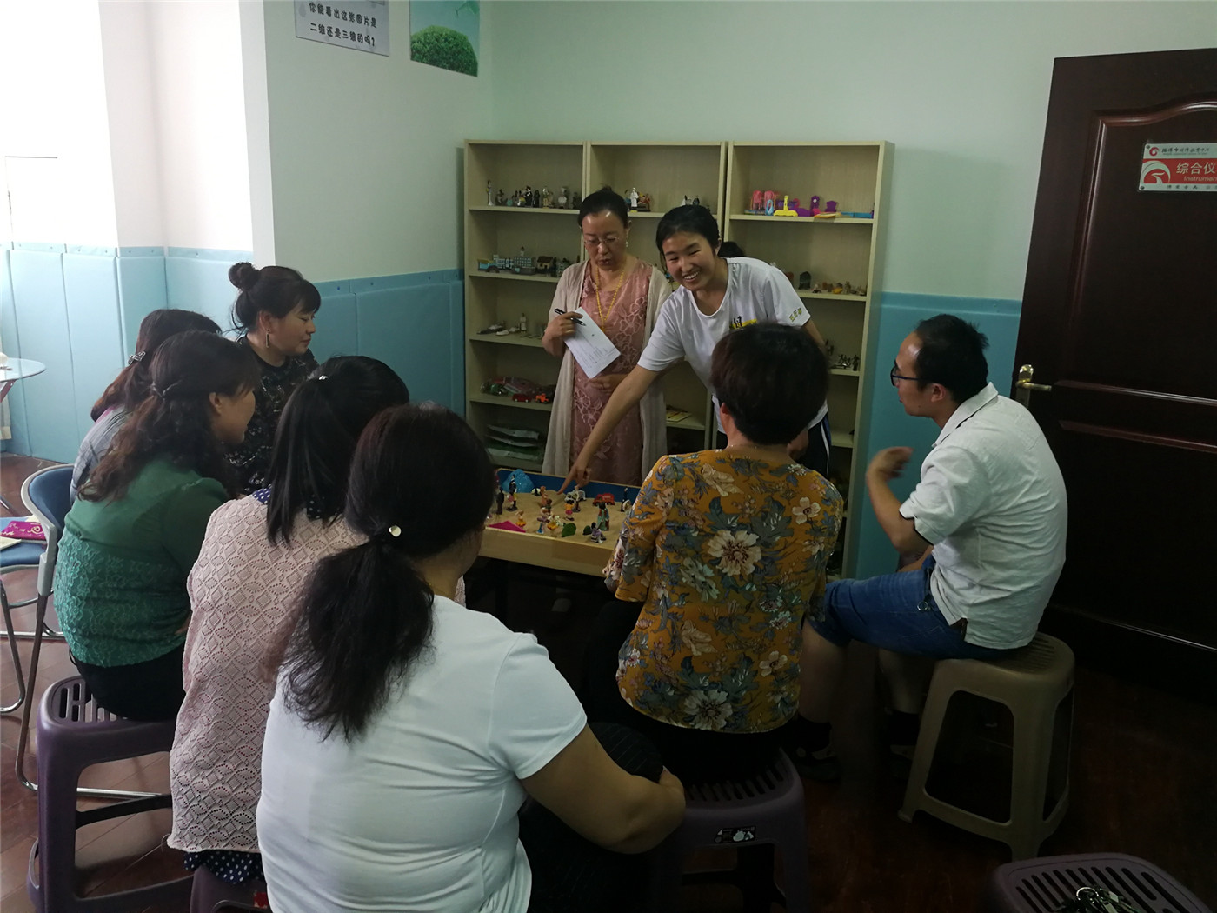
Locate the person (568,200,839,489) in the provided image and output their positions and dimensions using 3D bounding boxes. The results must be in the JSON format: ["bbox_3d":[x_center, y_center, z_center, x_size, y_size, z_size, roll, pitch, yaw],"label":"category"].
[{"bbox_3d":[0.309,0.050,2.910,0.760,1.560,0.500,6,14,20],"label":"person"}]

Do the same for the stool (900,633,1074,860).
[{"bbox_3d":[0.999,0.735,2.486,0.345,0.450,0.310,9,15,30],"label":"stool"}]

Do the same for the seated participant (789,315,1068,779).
[{"bbox_3d":[0.832,0.299,2.445,0.700,1.310,0.500,8,14,26],"label":"seated participant"}]

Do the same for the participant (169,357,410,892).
[{"bbox_3d":[-0.403,0.429,1.811,0.500,1.265,0.720,8,14,26],"label":"participant"}]

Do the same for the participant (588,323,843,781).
[{"bbox_3d":[0.189,0.371,2.020,0.500,1.320,0.680,-1,13,-11],"label":"participant"}]

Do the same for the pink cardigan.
[{"bbox_3d":[-0.480,0.328,1.666,0.470,0.560,0.340,8,14,26],"label":"pink cardigan"}]

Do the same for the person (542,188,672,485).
[{"bbox_3d":[-0.009,-0.047,3.167,0.460,1.620,0.360,4,13,10],"label":"person"}]

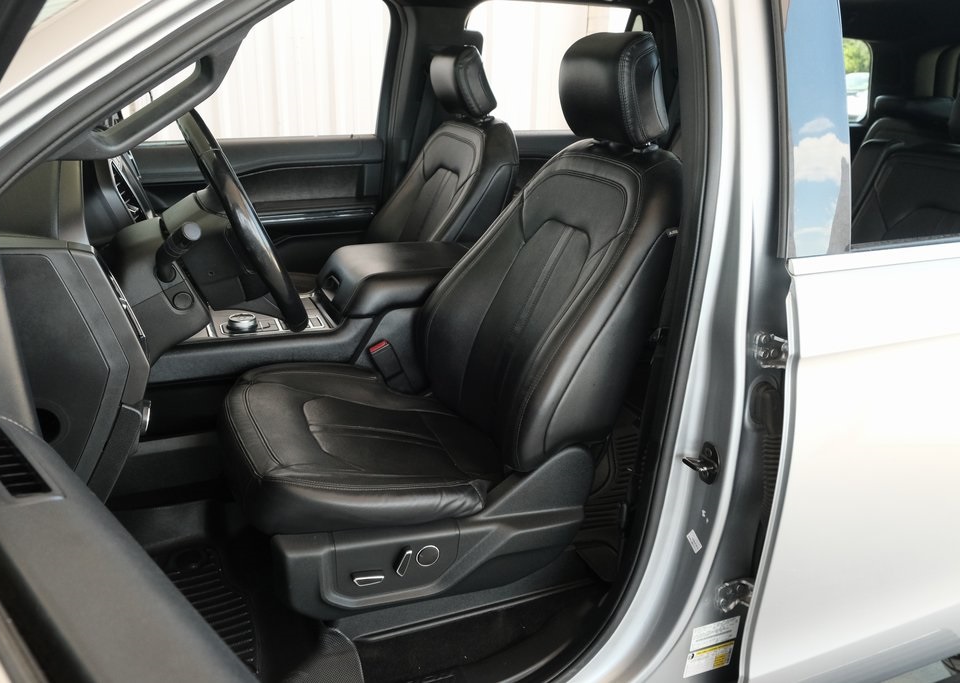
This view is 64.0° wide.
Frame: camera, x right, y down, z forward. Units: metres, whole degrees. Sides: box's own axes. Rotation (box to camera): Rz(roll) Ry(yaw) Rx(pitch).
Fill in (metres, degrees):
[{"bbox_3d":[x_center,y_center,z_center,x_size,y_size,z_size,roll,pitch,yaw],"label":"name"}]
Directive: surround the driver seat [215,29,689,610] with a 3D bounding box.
[{"bbox_3d":[-0.073,-0.078,1.472,0.845,0.965,0.570,-7,21,-19],"label":"driver seat"}]

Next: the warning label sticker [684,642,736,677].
[{"bbox_3d":[0.385,0.534,1.290,0.091,0.049,0.001,-2,19,-21],"label":"warning label sticker"}]

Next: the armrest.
[{"bbox_3d":[-0.156,-0.173,1.881,0.435,0.120,0.290,-7,21,-19],"label":"armrest"}]

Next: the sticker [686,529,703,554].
[{"bbox_3d":[0.350,0.326,1.250,0.015,0.038,0.001,-47,19,-3],"label":"sticker"}]

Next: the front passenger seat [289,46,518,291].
[{"bbox_3d":[-0.349,-0.343,2.220,0.845,0.960,0.570,-7,21,-19],"label":"front passenger seat"}]

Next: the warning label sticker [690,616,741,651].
[{"bbox_3d":[0.391,0.485,1.275,0.091,0.048,0.001,-5,20,-20],"label":"warning label sticker"}]

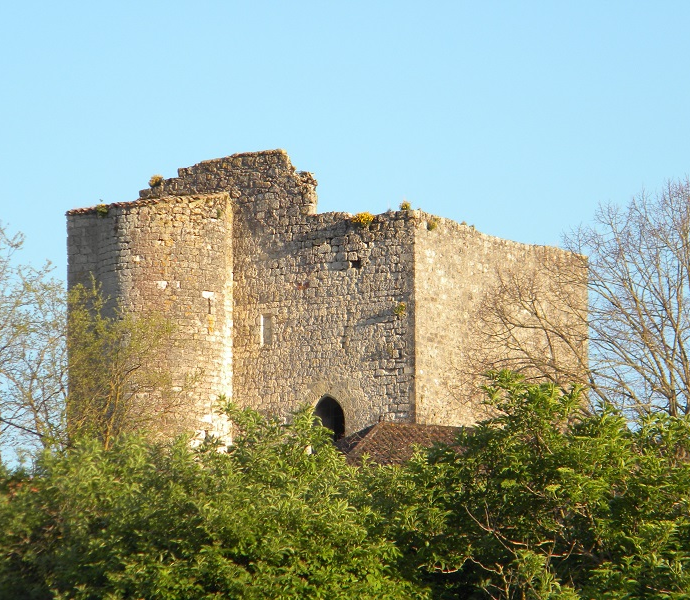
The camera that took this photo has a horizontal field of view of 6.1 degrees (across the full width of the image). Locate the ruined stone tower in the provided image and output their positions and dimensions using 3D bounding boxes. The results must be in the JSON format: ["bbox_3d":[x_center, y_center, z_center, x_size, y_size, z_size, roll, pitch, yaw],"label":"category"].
[{"bbox_3d":[-1.225,1.149,216.812,13.949,10.781,13.118,-6,-11,33],"label":"ruined stone tower"}]

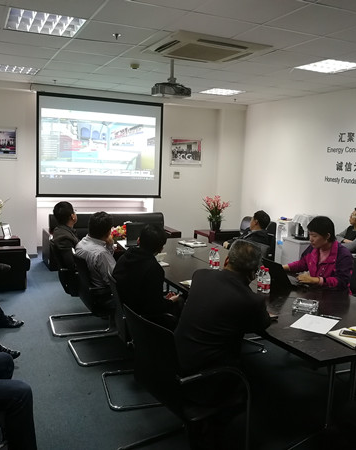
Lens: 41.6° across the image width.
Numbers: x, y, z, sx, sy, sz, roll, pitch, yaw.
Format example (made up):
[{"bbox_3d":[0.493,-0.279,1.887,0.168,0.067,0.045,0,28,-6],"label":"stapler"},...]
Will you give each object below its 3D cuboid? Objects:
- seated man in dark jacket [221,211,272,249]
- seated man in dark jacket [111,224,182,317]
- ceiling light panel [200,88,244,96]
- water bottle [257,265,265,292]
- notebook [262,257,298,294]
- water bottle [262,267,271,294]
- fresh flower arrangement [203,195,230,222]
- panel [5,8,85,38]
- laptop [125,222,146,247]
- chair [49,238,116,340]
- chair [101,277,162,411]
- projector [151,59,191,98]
[{"bbox_3d":[0.708,0.404,5.196,0.900,1.180,0.580,2,8,0],"label":"seated man in dark jacket"},{"bbox_3d":[-0.123,0.593,3.502,0.750,1.210,0.550,-1,8,-19],"label":"seated man in dark jacket"},{"bbox_3d":[0.647,-2.057,7.196,0.600,0.060,0.600,-1,9,-25],"label":"ceiling light panel"},{"bbox_3d":[0.584,0.356,3.211,0.063,0.190,0.063,-1,9,-25],"label":"water bottle"},{"bbox_3d":[0.808,0.338,3.370,0.310,0.200,0.320,0,8,-15],"label":"notebook"},{"bbox_3d":[0.651,0.396,3.388,0.062,0.196,0.062,-1,9,-24],"label":"water bottle"},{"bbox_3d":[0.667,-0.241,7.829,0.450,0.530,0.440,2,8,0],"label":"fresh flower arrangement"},{"bbox_3d":[-1.085,-1.653,3.810,0.600,0.070,0.600,-1,9,-24],"label":"panel"},{"bbox_3d":[-0.440,0.094,5.145,0.340,0.220,0.270,-1,9,-24],"label":"laptop"},{"bbox_3d":[-0.988,0.560,4.657,0.600,0.890,0.570,-1,9,-24],"label":"chair"},{"bbox_3d":[-0.247,0.724,3.302,0.570,0.880,0.550,-1,9,-25],"label":"chair"},{"bbox_3d":[-0.069,-1.568,5.014,0.340,0.385,0.290,-1,9,-25],"label":"projector"}]

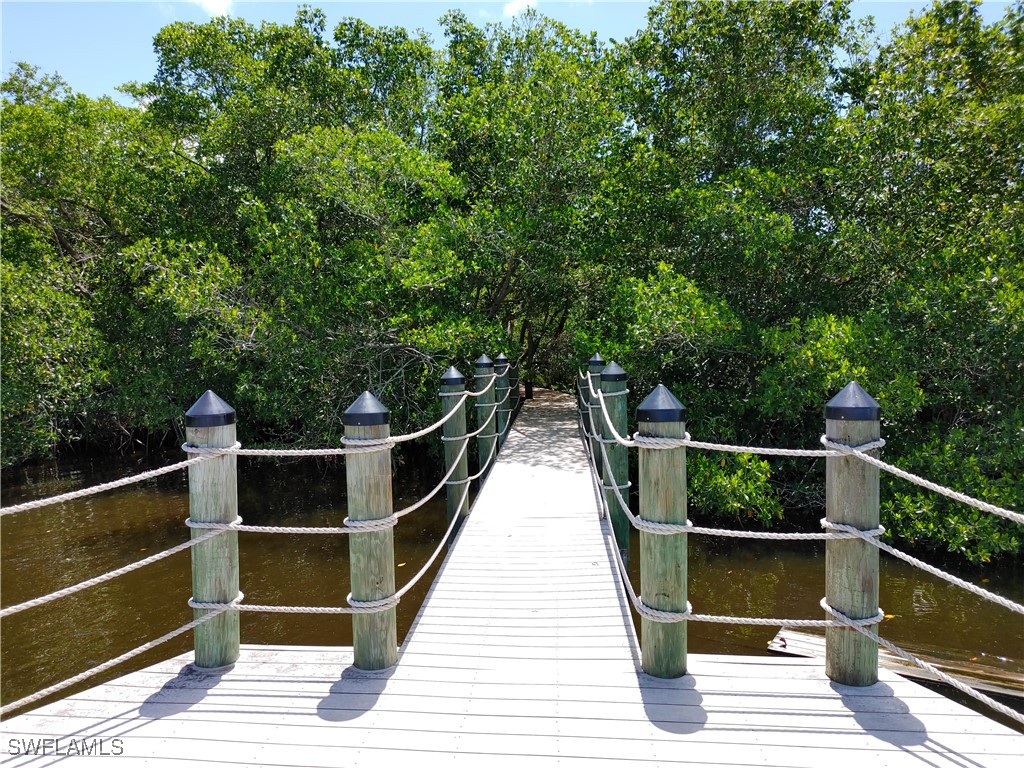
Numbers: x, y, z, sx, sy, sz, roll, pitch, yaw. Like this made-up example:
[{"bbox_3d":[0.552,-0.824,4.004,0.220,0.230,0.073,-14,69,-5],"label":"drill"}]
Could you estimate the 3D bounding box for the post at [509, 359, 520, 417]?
[{"bbox_3d":[0.047,-0.010,15.800,0.220,1.315,0.220,0,3,3],"label":"post"}]

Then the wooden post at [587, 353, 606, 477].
[{"bbox_3d":[1.074,0.360,9.550,0.220,1.502,0.220,0,3,3],"label":"wooden post"}]

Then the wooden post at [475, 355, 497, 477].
[{"bbox_3d":[-0.319,0.383,9.820,0.225,1.519,0.225,0,3,3],"label":"wooden post"}]

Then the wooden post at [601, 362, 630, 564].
[{"bbox_3d":[0.864,0.649,6.420,0.225,1.665,0.225,0,3,3],"label":"wooden post"}]

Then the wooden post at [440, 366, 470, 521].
[{"bbox_3d":[-0.484,0.539,6.770,0.225,1.395,0.225,0,3,3],"label":"wooden post"}]

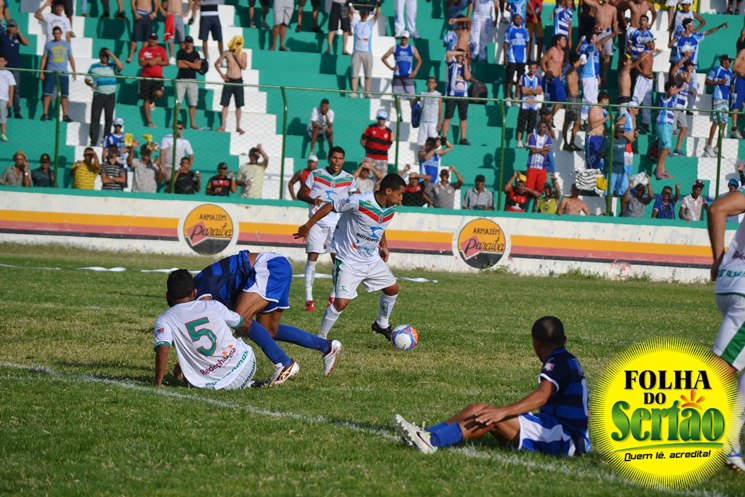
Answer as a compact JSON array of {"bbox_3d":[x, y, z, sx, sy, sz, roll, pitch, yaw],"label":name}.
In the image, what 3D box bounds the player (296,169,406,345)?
[{"bbox_3d":[-0.192,0.087,43.400,0.850,1.520,0.780,2,1,-40],"label":"player"}]

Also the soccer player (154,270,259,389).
[{"bbox_3d":[-1.139,0.566,34.700,0.760,0.820,0.850,3,1,12],"label":"soccer player"}]

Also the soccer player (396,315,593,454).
[{"bbox_3d":[0.686,0.789,28.400,1.120,0.790,0.570,3,1,12],"label":"soccer player"}]

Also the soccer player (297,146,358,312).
[{"bbox_3d":[-0.460,-0.196,51.300,0.660,1.710,0.480,2,1,-6],"label":"soccer player"}]

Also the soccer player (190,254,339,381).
[{"bbox_3d":[-0.786,0.500,35.500,1.150,0.970,0.600,3,1,27],"label":"soccer player"}]

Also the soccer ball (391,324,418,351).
[{"bbox_3d":[0.269,0.749,41.800,0.220,0.220,0.220,3,1,0],"label":"soccer ball"}]

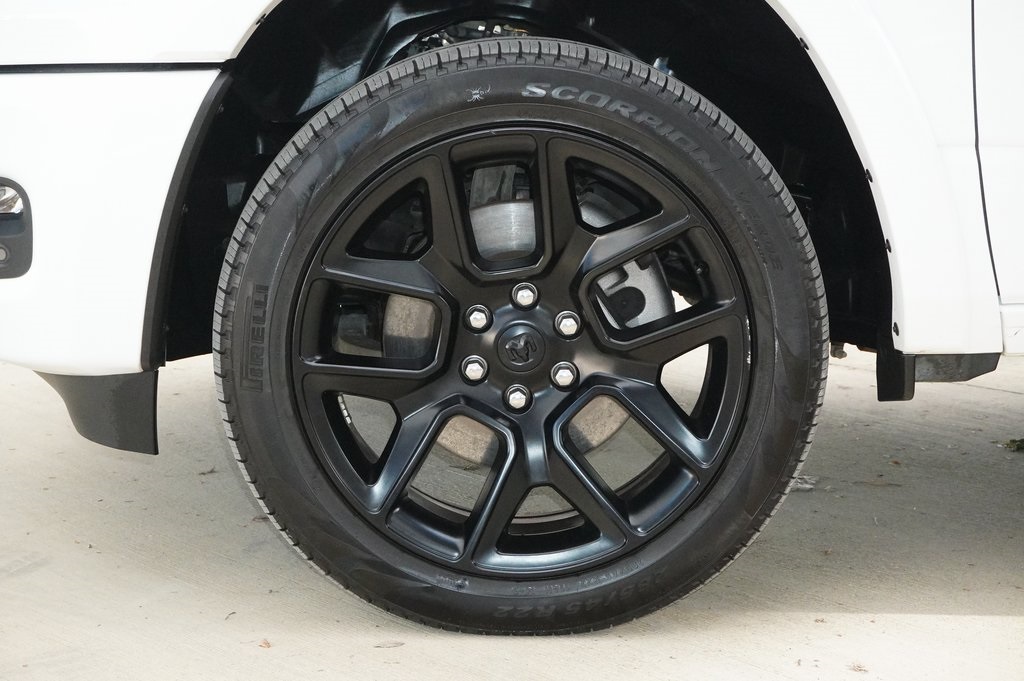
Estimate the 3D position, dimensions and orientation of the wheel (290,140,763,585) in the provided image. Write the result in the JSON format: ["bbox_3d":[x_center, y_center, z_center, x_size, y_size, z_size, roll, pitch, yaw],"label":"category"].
[{"bbox_3d":[0.015,-0.007,2.572,0.595,0.595,0.240,0,12,1],"label":"wheel"}]

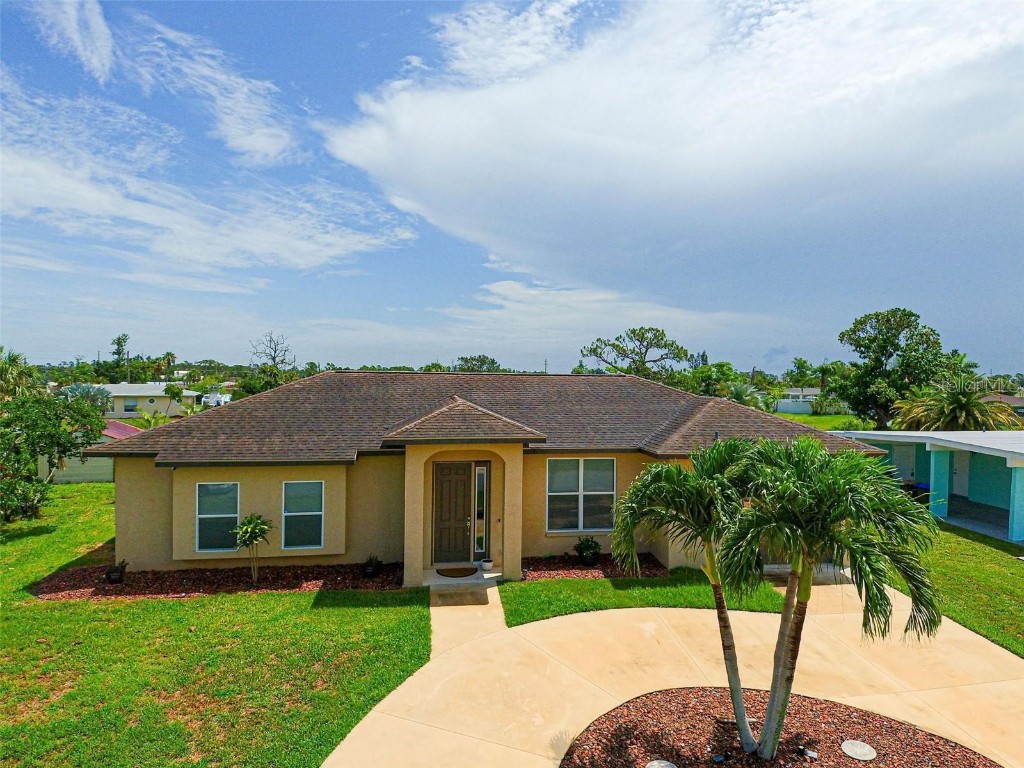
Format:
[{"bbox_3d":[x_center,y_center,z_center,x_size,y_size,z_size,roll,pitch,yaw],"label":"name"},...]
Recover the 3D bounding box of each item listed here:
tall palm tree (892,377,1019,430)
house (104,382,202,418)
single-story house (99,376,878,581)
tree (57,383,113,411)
[{"bbox_3d":[26.490,2.032,30.046,5.800,4.960,5.800,0,1,-7],"label":"tall palm tree"},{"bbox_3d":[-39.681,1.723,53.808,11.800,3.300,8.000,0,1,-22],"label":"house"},{"bbox_3d":[-0.751,2.071,16.121,18.800,4.770,10.300,0,1,-7],"label":"single-story house"},{"bbox_3d":[-37.335,1.724,44.035,3.690,3.710,3.700,0,1,-7],"label":"tree"}]

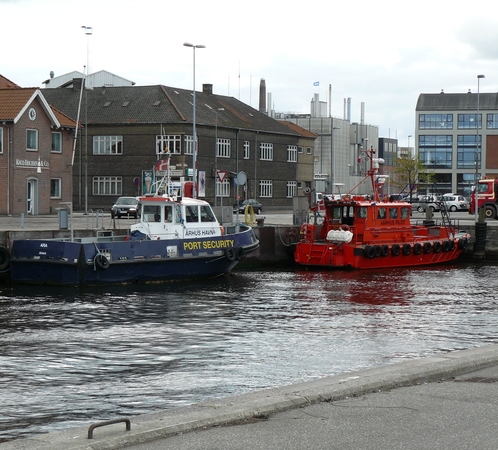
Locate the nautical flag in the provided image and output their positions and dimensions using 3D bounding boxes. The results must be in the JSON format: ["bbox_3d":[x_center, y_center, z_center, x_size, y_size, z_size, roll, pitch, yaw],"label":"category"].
[{"bbox_3d":[-3.881,-2.679,59.400,0.620,0.550,0.120,0,1,-6],"label":"nautical flag"}]

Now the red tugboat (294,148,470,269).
[{"bbox_3d":[8.460,-1.007,72.994,12.500,6.200,4.500,-1,2,-45],"label":"red tugboat"}]

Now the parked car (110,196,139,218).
[{"bbox_3d":[-8.295,-1.207,90.598,1.700,1.420,4.250,1,1,3],"label":"parked car"}]

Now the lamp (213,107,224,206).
[{"bbox_3d":[-2.284,-4.750,100.918,0.900,8.150,0.300,1,1,26],"label":"lamp"}]

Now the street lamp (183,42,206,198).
[{"bbox_3d":[-3.018,-5.064,73.904,1.400,10.000,0.350,0,2,-32],"label":"street lamp"}]

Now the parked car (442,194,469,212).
[{"bbox_3d":[20.504,-2.160,136.482,4.200,1.600,1.770,2,2,38],"label":"parked car"}]

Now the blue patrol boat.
[{"bbox_3d":[-3.877,-0.272,59.110,4.500,5.200,13.200,2,2,41],"label":"blue patrol boat"}]

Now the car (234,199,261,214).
[{"bbox_3d":[0.000,-1.767,116.490,1.700,1.420,4.200,1,1,27],"label":"car"}]

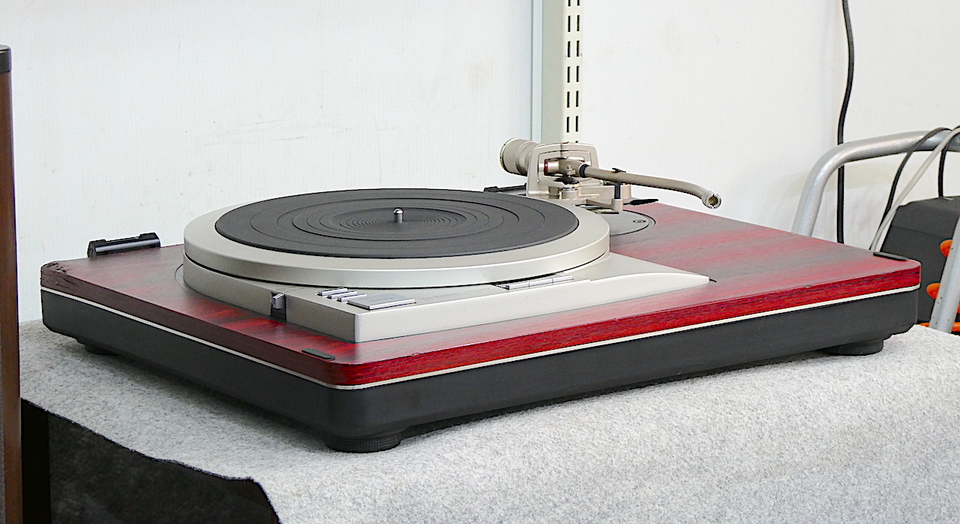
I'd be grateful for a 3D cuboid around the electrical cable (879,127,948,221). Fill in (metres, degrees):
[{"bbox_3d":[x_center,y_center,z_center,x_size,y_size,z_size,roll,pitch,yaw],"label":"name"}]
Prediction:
[{"bbox_3d":[0.431,-0.088,2.700,0.075,0.095,0.040,-5,12,-23],"label":"electrical cable"}]

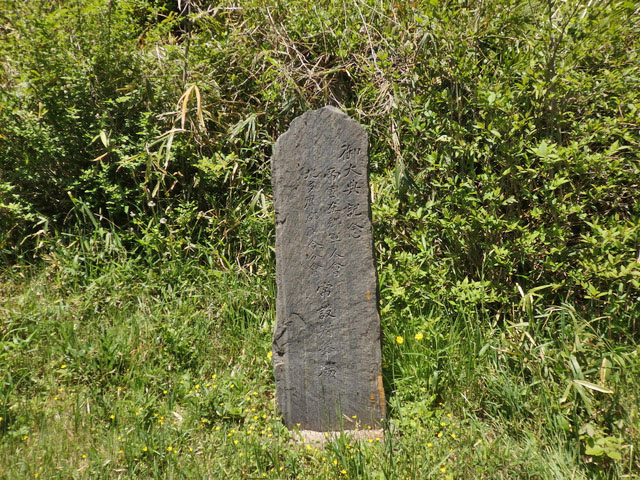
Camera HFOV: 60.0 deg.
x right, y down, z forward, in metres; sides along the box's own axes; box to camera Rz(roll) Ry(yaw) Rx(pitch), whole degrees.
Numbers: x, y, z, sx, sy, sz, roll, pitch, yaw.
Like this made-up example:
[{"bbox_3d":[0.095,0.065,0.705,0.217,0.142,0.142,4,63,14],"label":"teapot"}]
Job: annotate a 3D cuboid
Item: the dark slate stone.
[{"bbox_3d":[0.041,0.138,2.400,0.455,1.380,0.120,-1,6,2],"label":"dark slate stone"}]

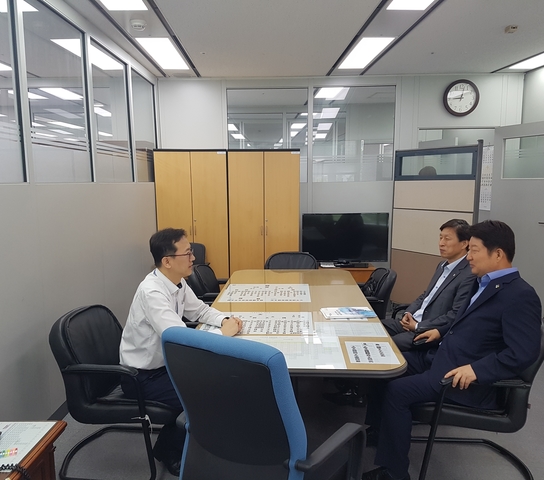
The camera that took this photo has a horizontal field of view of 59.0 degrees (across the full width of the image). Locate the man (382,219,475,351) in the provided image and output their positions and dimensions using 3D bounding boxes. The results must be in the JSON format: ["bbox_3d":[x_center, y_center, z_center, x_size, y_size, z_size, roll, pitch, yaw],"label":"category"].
[{"bbox_3d":[1.030,0.497,3.076,0.720,1.270,0.560,-2,8,-10],"label":"man"}]

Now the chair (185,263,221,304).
[{"bbox_3d":[-0.378,0.606,3.952,0.620,0.840,0.580,1,8,12],"label":"chair"}]

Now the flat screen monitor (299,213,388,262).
[{"bbox_3d":[0.803,-0.030,5.306,0.980,0.570,0.070,0,8,1],"label":"flat screen monitor"}]

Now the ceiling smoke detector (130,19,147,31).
[{"bbox_3d":[-0.929,-1.498,3.347,0.110,0.055,0.110,-1,8,-1],"label":"ceiling smoke detector"}]

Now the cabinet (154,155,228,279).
[{"bbox_3d":[-0.872,-0.104,5.552,0.800,1.830,0.400,0,8,2],"label":"cabinet"}]

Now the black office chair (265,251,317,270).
[{"bbox_3d":[0.180,0.543,4.397,0.580,0.840,0.630,0,8,2],"label":"black office chair"}]

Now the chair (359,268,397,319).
[{"bbox_3d":[0.686,0.625,3.762,0.620,0.840,0.580,-1,8,-3],"label":"chair"}]

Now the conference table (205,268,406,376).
[{"bbox_3d":[0.114,0.754,2.996,0.967,0.730,1.997,0,8,2],"label":"conference table"}]

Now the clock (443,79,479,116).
[{"bbox_3d":[2.155,-1.612,5.457,0.410,0.410,0.050,0,8,2],"label":"clock"}]

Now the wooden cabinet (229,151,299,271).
[{"bbox_3d":[-0.077,-0.137,5.509,0.776,1.762,0.400,-1,8,-1],"label":"wooden cabinet"}]

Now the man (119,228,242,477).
[{"bbox_3d":[-0.461,0.573,2.578,0.680,1.270,0.550,1,8,10],"label":"man"}]

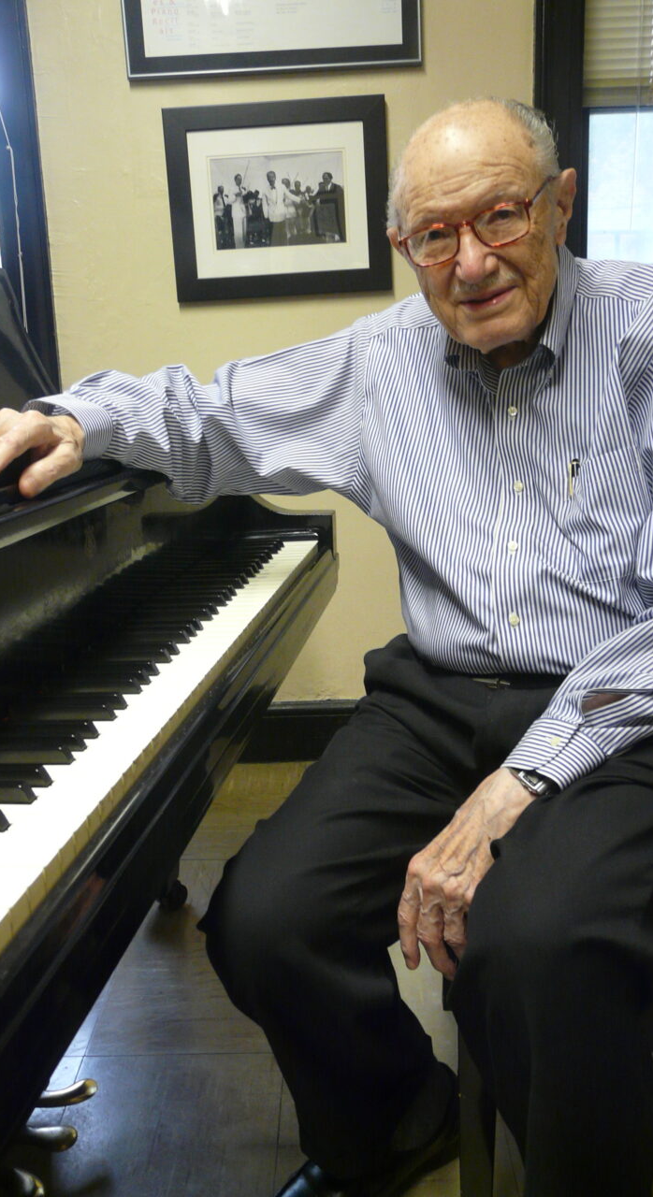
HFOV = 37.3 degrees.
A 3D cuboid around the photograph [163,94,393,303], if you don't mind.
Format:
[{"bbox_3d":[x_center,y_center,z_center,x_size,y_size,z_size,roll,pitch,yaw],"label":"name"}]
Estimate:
[{"bbox_3d":[-0.109,-0.930,2.271,0.510,0.425,0.025,-3,13,0],"label":"photograph"}]

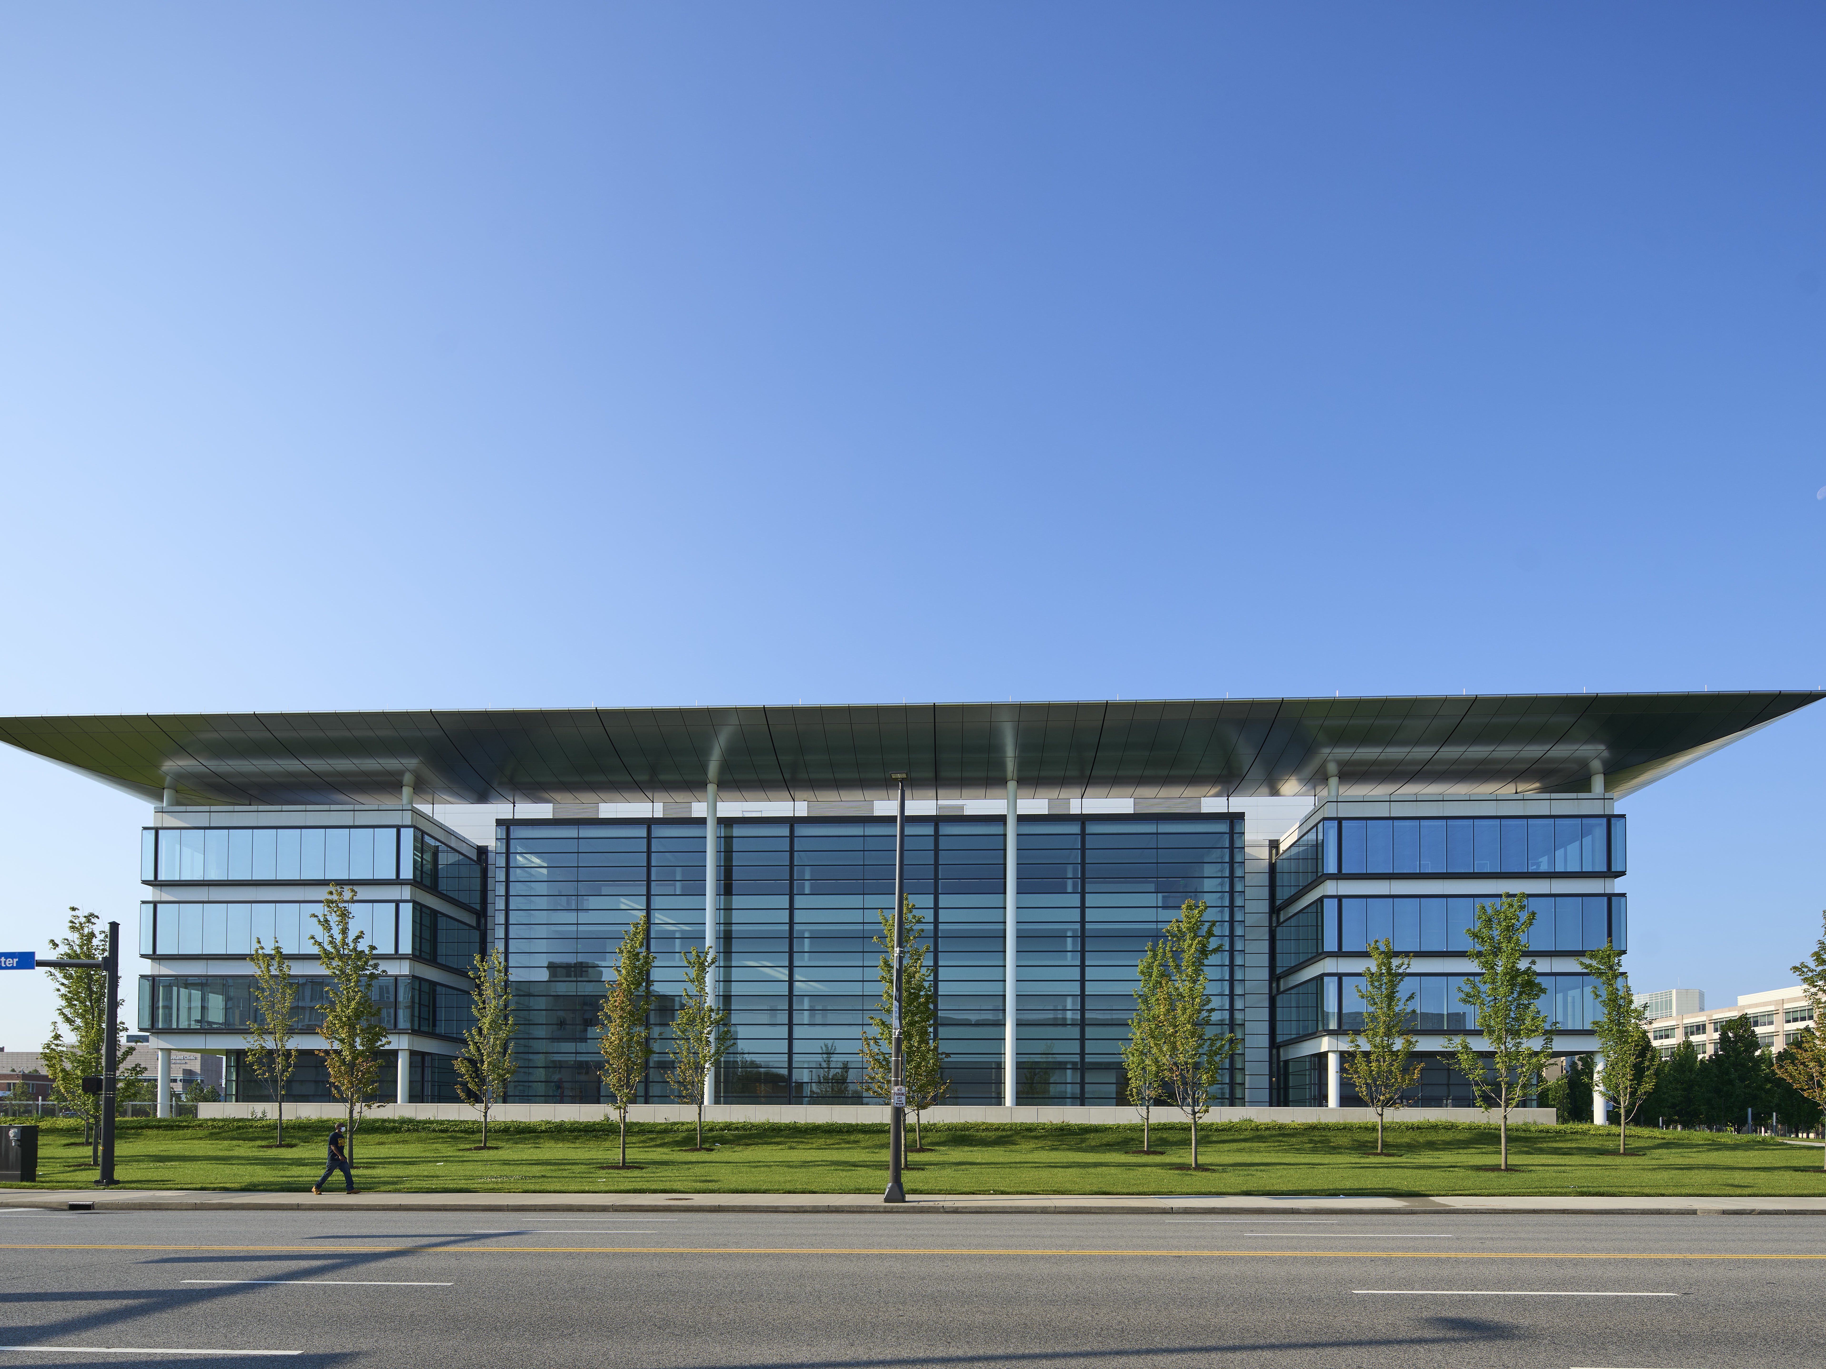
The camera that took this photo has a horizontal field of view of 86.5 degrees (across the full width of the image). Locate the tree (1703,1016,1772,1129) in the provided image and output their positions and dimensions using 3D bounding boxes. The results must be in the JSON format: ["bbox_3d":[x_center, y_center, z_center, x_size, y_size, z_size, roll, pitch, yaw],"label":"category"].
[{"bbox_3d":[66.200,31.310,78.000,5.440,9.420,5.270,0,0,-4],"label":"tree"}]

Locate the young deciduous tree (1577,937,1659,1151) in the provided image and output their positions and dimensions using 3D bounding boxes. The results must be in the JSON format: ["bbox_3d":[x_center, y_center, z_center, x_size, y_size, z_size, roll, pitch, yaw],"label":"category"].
[{"bbox_3d":[27.315,14.015,37.600,3.000,8.370,2.900,0,-1,3],"label":"young deciduous tree"}]

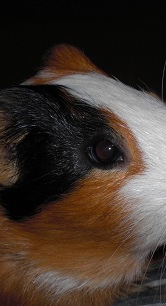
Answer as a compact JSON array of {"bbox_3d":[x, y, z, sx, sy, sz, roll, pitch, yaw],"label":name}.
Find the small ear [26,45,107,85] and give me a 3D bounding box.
[{"bbox_3d":[-0.007,-0.036,0.245,0.028,0.017,0.020,5,15,18],"label":"small ear"}]

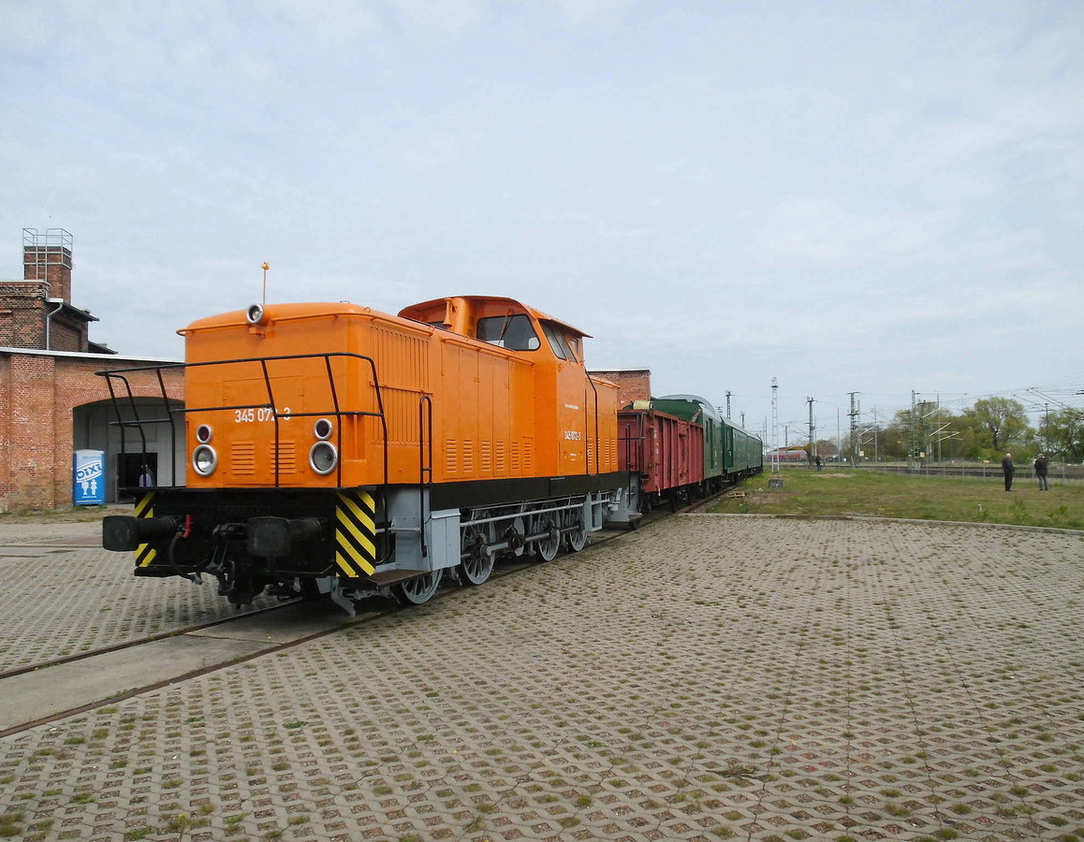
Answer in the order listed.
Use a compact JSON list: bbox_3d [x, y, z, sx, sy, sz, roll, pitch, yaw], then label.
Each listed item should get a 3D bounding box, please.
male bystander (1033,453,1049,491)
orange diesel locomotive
[{"bbox_3d":[22.956,2.367,35.800,0.620,1.740,0.420,-2,-3,19],"label":"male bystander"},{"bbox_3d":[-1.170,0.187,12.084,3.080,4.220,10.880,-2,-3,21],"label":"orange diesel locomotive"}]

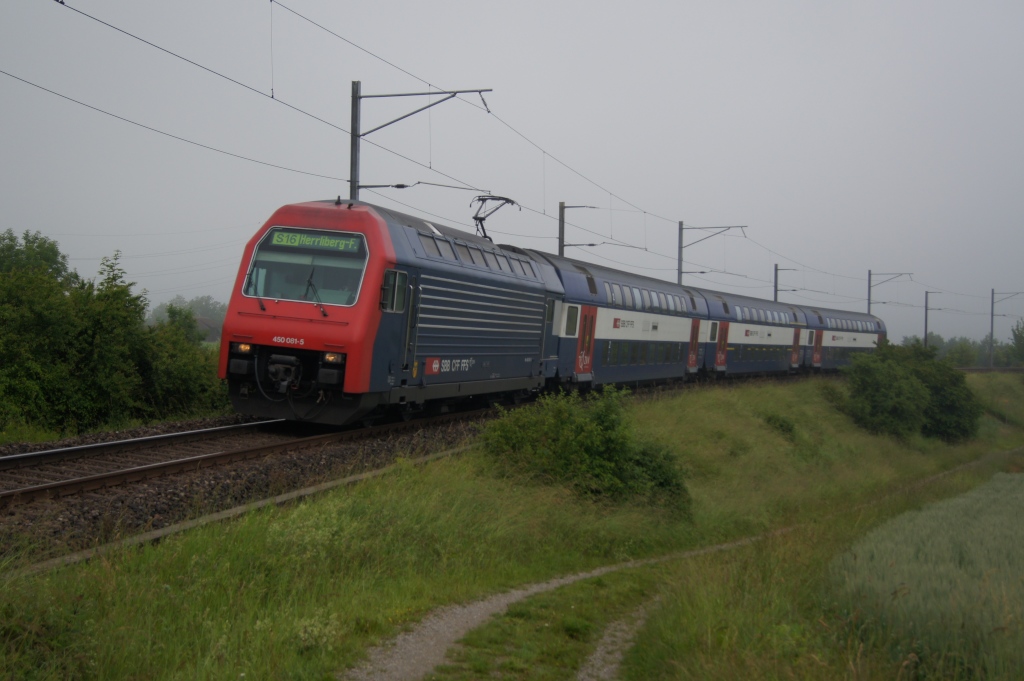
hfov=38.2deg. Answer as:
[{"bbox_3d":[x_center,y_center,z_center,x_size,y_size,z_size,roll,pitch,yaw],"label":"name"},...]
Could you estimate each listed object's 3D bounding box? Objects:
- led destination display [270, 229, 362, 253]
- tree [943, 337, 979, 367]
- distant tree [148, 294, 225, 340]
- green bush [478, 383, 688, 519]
[{"bbox_3d":[-3.642,-1.847,27.607,1.760,0.290,0.120,6,-9,13],"label":"led destination display"},{"bbox_3d":[59.177,1.583,195.000,4.800,4.300,4.500,0,-1,0],"label":"tree"},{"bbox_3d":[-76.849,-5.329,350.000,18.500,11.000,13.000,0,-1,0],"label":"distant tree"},{"bbox_3d":[1.477,2.211,29.700,4.100,2.500,3.000,0,-1,0],"label":"green bush"}]

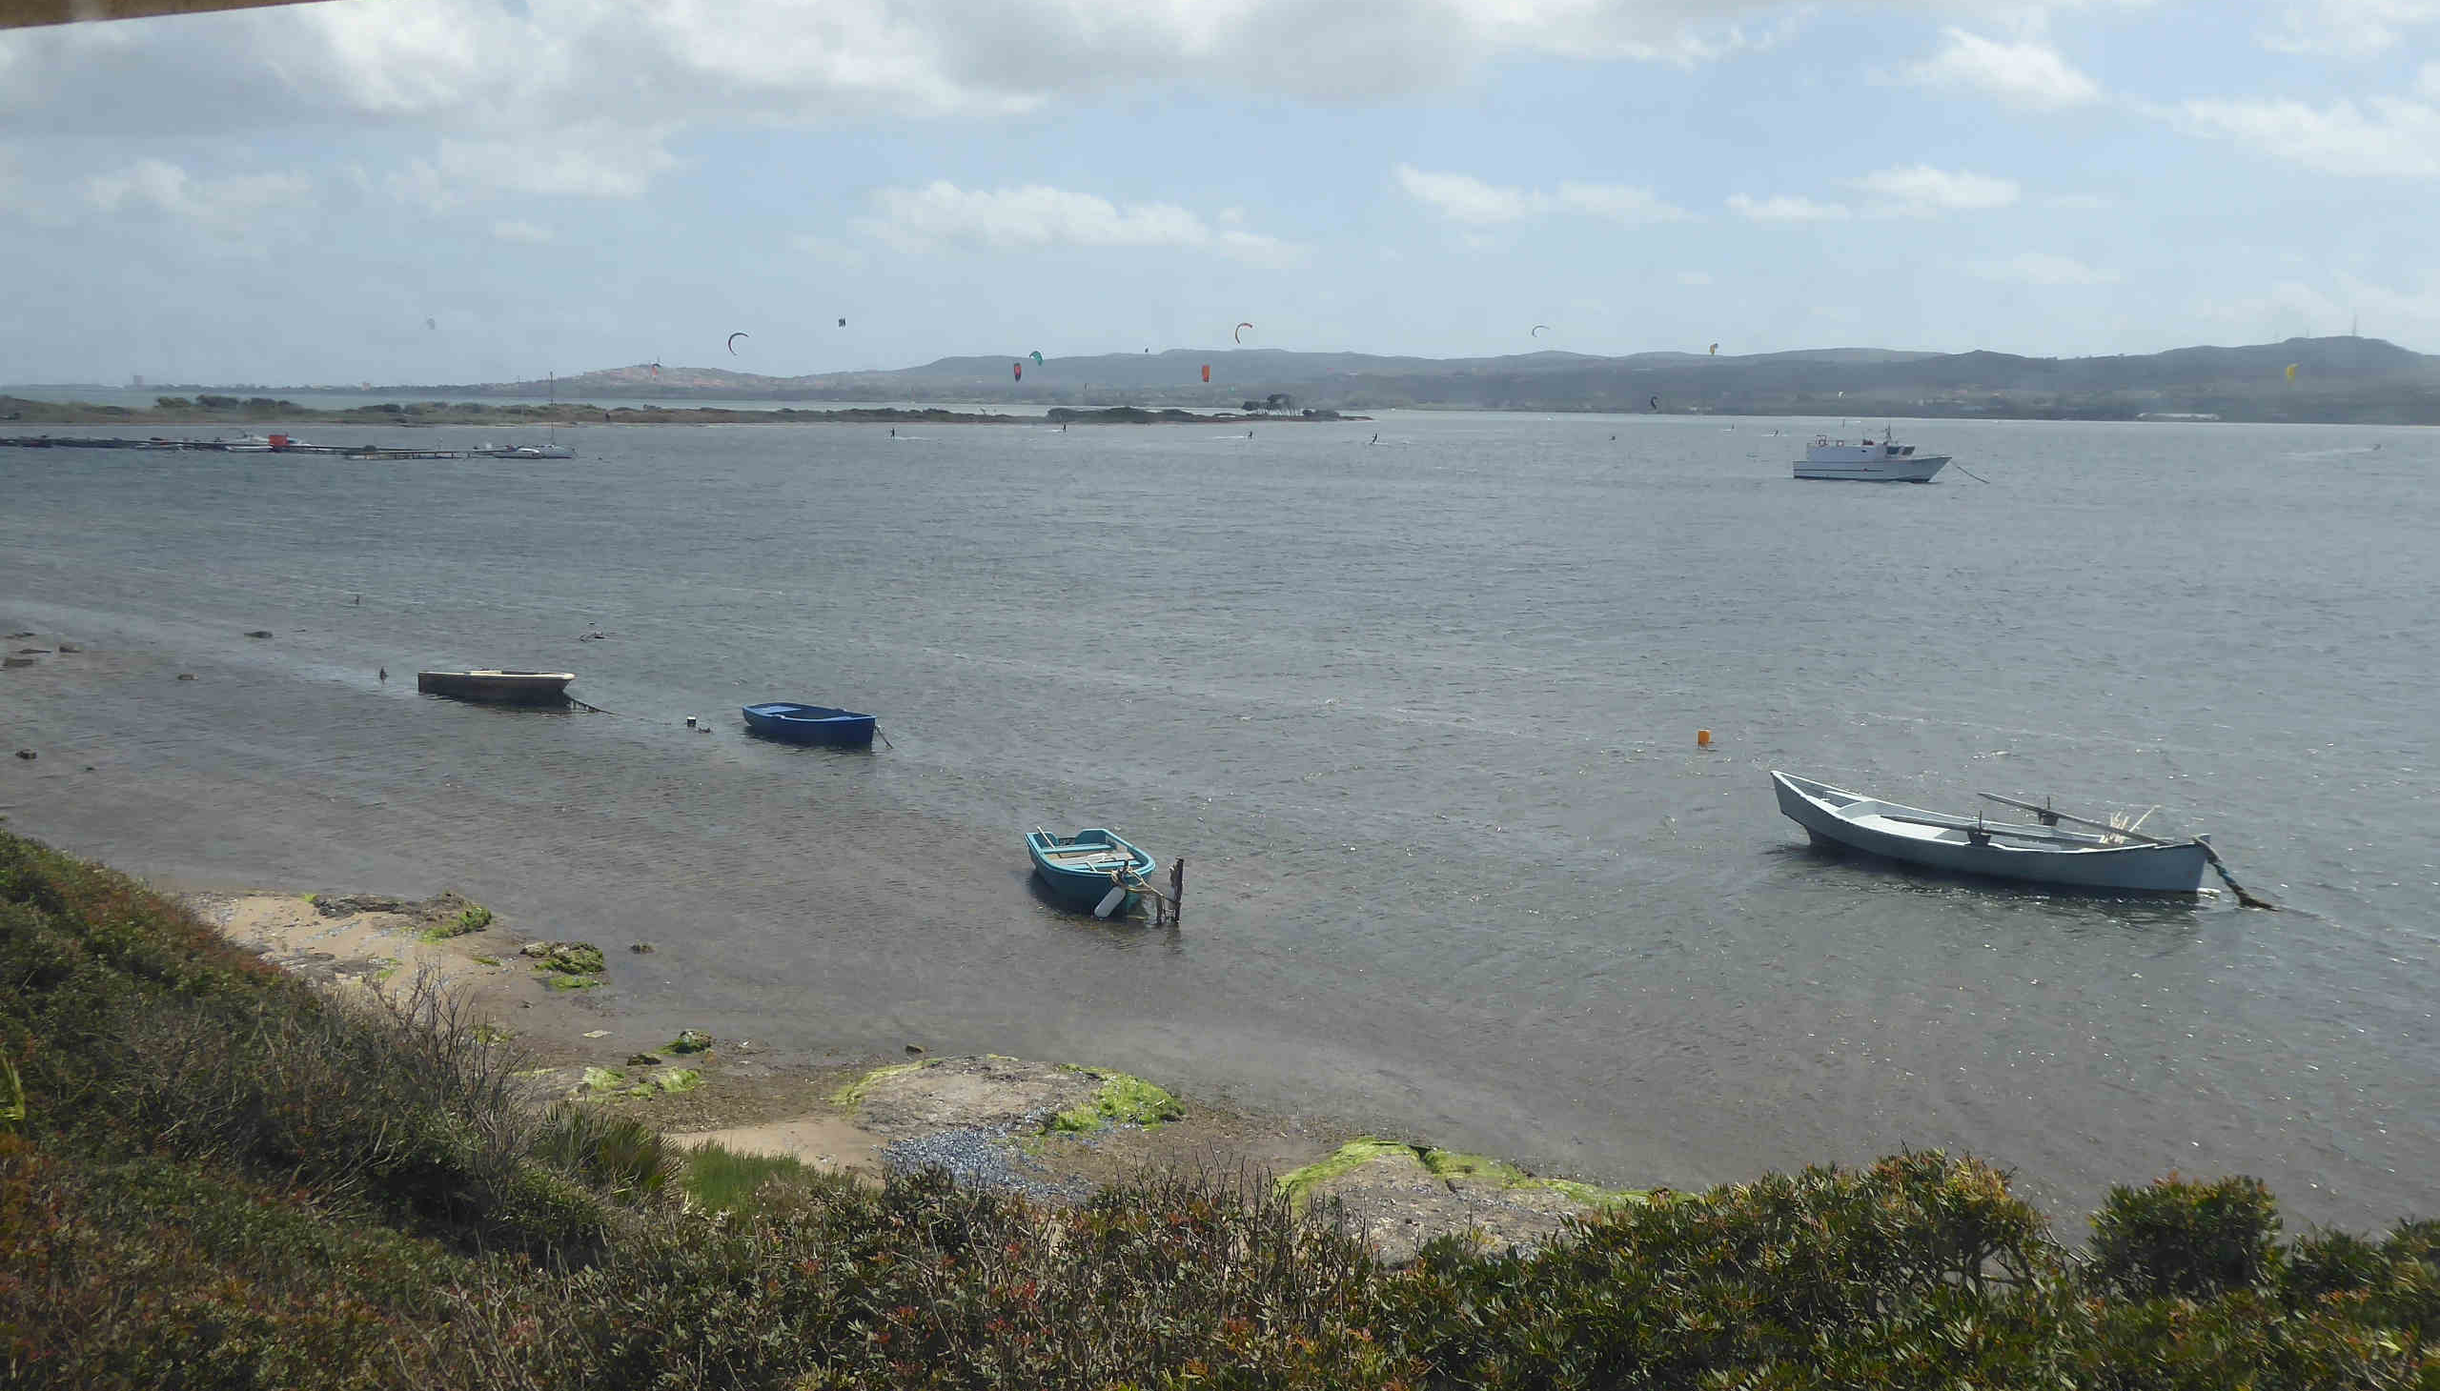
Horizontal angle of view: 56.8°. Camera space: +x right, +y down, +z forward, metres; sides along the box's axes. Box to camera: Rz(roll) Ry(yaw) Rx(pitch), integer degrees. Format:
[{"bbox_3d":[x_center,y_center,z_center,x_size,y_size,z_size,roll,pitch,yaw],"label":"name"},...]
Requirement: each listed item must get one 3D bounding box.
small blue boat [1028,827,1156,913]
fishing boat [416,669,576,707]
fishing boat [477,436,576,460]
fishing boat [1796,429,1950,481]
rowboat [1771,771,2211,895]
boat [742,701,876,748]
[{"bbox_3d":[-1.562,2.295,29.236,1.370,0.650,3.050,-2,8,-20],"label":"small blue boat"},{"bbox_3d":[-15.205,-0.184,47.549,3.500,0.570,1.250,2,8,12],"label":"fishing boat"},{"bbox_3d":[-68.406,-24.294,222.536,9.400,2.300,2.800,1,7,3],"label":"fishing boat"},{"bbox_3d":[59.902,-21.999,207.781,14.400,4.800,4.000,4,8,23],"label":"fishing boat"},{"bbox_3d":[10.593,1.933,31.554,5.900,1.100,1.600,6,9,34],"label":"rowboat"},{"bbox_3d":[-7.617,0.547,42.347,3.300,0.600,1.270,6,9,38],"label":"boat"}]

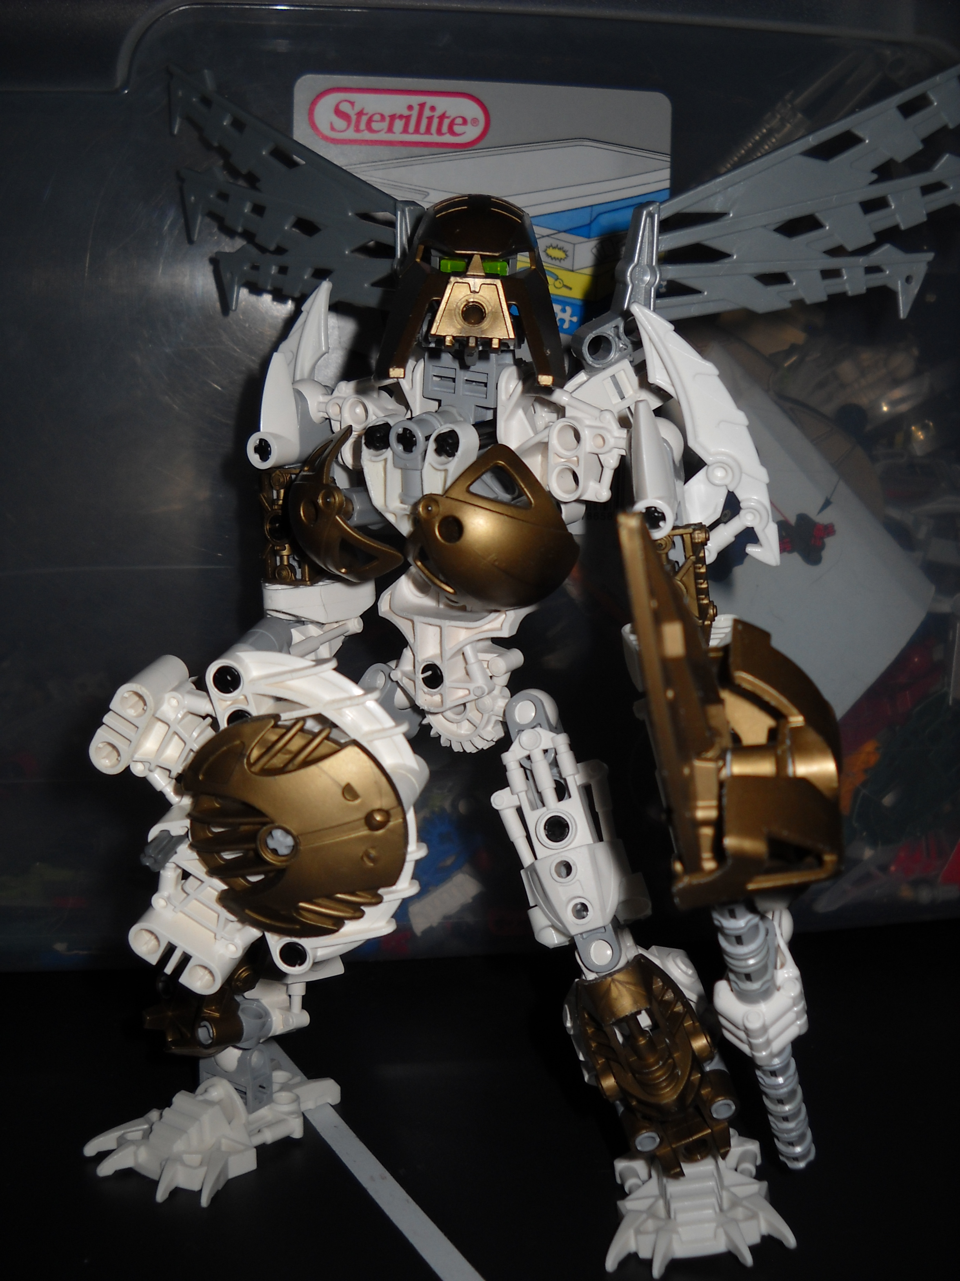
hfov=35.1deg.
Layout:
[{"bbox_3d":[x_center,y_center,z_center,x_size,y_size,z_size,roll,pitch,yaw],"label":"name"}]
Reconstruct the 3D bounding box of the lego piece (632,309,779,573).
[{"bbox_3d":[0.046,-0.041,0.308,0.019,0.059,0.009,-26,0,8],"label":"lego piece"}]

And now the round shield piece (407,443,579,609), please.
[{"bbox_3d":[0.002,-0.020,0.272,0.029,0.028,0.017,13,9,-11],"label":"round shield piece"}]

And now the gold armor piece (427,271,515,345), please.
[{"bbox_3d":[-0.002,-0.069,0.312,0.017,0.015,0.006,0,-12,-2],"label":"gold armor piece"}]

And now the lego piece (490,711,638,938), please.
[{"bbox_3d":[0.017,0.036,0.278,0.022,0.042,0.015,-24,-23,16],"label":"lego piece"}]

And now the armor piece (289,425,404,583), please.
[{"bbox_3d":[-0.025,-0.026,0.284,0.015,0.026,0.024,-21,0,-30],"label":"armor piece"}]

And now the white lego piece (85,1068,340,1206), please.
[{"bbox_3d":[-0.056,0.103,0.337,0.036,0.017,0.061,7,8,34],"label":"white lego piece"}]

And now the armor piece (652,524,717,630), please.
[{"bbox_3d":[0.041,-0.012,0.301,0.013,0.022,0.010,-7,0,17],"label":"armor piece"}]

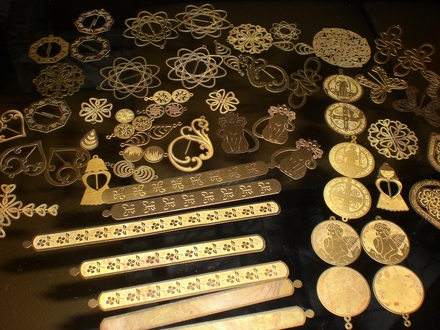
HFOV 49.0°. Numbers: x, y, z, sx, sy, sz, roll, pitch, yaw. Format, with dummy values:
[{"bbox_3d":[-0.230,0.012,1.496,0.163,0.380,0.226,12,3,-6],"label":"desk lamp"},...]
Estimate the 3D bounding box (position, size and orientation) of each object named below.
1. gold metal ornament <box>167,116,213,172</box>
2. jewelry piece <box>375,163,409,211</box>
[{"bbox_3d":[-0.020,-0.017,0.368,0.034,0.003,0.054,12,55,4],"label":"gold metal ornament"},{"bbox_3d":[0.125,0.016,0.355,0.023,0.002,0.043,5,55,-1],"label":"jewelry piece"}]

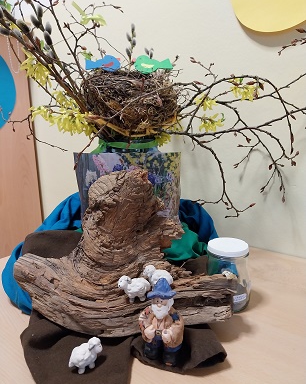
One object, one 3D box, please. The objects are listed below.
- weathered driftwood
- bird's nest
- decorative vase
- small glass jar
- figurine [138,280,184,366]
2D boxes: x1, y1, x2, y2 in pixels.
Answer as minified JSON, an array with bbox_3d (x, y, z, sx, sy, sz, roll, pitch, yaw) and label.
[{"bbox_3d":[-0.044,0.082,0.504,0.345,0.236,0.155,0,12,3],"label":"weathered driftwood"},{"bbox_3d":[-0.045,-0.155,0.559,0.180,0.115,0.175,-1,12,0],"label":"bird's nest"},{"bbox_3d":[-0.044,0.040,0.623,0.187,0.275,0.178,-1,12,0],"label":"decorative vase"},{"bbox_3d":[0.128,0.140,0.531,0.074,0.113,0.074,-1,12,0],"label":"small glass jar"},{"bbox_3d":[0.013,0.167,0.412,0.061,0.106,0.054,4,13,20],"label":"figurine"}]

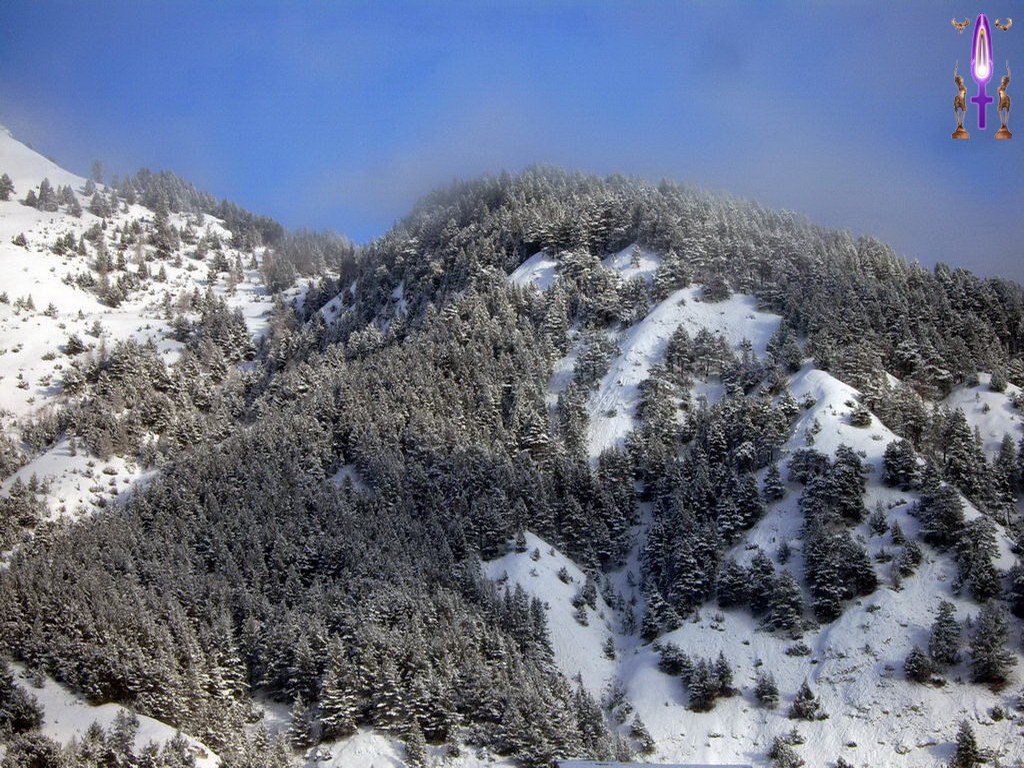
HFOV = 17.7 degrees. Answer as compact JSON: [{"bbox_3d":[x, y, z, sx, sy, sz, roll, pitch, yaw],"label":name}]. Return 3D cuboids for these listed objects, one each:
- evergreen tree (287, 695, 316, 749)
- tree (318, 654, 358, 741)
[{"bbox_3d":[-20.863,33.760,327.000,2.788,5.477,2.788,0,-8,0],"label":"evergreen tree"},{"bbox_3d":[-17.437,31.406,330.000,4.020,8.844,4.020,0,-8,0],"label":"tree"}]

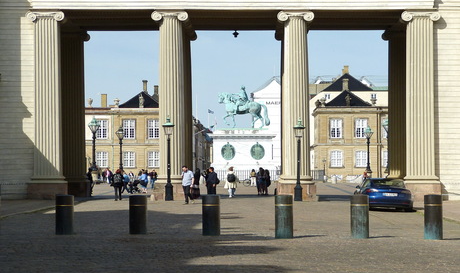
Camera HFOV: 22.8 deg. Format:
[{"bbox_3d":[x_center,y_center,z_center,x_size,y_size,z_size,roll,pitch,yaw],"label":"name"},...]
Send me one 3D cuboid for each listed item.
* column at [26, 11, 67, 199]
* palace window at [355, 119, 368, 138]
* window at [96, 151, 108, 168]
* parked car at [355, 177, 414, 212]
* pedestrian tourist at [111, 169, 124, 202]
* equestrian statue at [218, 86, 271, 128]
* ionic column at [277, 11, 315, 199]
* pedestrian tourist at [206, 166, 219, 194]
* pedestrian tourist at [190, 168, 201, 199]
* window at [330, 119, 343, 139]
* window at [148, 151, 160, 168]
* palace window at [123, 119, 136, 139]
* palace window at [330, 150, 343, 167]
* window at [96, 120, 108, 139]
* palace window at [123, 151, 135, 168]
[{"bbox_3d":[-9.667,-1.660,60.600,2.080,9.950,2.000,0,-2,1],"label":"column"},{"bbox_3d":[19.130,-1.133,166.000,1.980,2.920,0.300,0,-2,1],"label":"palace window"},{"bbox_3d":[-19.574,3.588,176.000,1.863,2.572,0.250,0,-2,1],"label":"window"},{"bbox_3d":[6.440,2.420,48.000,1.860,1.420,4.690,0,-2,1],"label":"parked car"},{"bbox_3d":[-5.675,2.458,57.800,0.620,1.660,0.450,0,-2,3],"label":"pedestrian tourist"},{"bbox_3d":[1.586,-3.172,125.000,5.700,4.650,1.700,0,-2,1],"label":"equestrian statue"},{"bbox_3d":[3.404,-1.561,58.500,1.903,9.643,1.850,0,-2,1],"label":"ionic column"},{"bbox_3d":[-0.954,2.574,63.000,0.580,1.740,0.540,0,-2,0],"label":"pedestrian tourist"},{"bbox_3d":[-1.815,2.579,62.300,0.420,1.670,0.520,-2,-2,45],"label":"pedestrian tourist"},{"bbox_3d":[15.499,-1.118,166.000,1.850,2.900,0.300,0,-2,1],"label":"window"},{"bbox_3d":[-11.297,3.442,171.000,1.750,2.600,0.300,0,-2,1],"label":"window"},{"bbox_3d":[-14.847,-1.139,169.000,2.000,2.950,0.300,0,-2,1],"label":"palace window"},{"bbox_3d":[15.499,3.268,166.000,1.780,2.400,0.300,0,-2,1],"label":"palace window"},{"bbox_3d":[-19.574,-1.016,176.000,1.863,2.926,0.250,0,-2,1],"label":"window"},{"bbox_3d":[-14.247,3.260,162.000,1.700,2.450,0.250,0,-2,1],"label":"palace window"}]

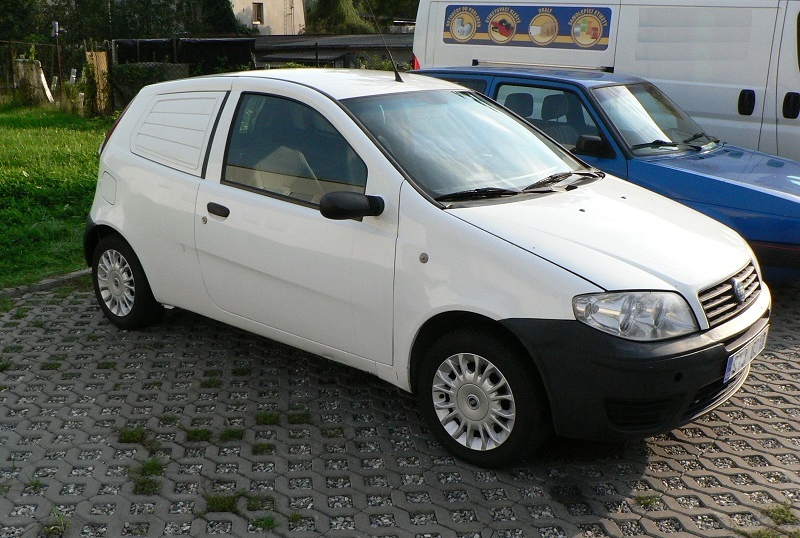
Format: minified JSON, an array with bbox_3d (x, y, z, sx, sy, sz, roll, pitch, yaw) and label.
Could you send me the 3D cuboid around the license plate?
[{"bbox_3d":[1.365,0.327,3.168,0.018,0.112,0.520,13,19,38],"label":"license plate"}]

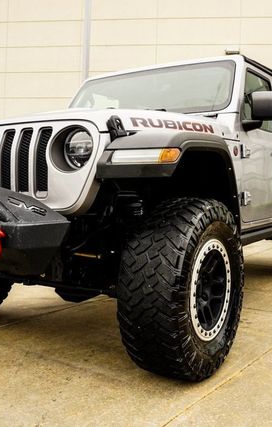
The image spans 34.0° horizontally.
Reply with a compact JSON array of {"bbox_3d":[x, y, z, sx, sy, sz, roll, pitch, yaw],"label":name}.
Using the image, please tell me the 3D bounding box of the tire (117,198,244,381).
[{"bbox_3d":[0.260,0.357,2.214,0.315,0.866,0.881,1,3,33],"label":"tire"}]

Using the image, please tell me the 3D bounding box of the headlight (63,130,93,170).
[{"bbox_3d":[-0.228,-0.282,2.006,0.180,0.180,0.100,1,3,33],"label":"headlight"}]

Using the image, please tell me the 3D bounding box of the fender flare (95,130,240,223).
[{"bbox_3d":[0.218,-0.145,2.262,0.290,0.525,1.120,1,3,33],"label":"fender flare"}]

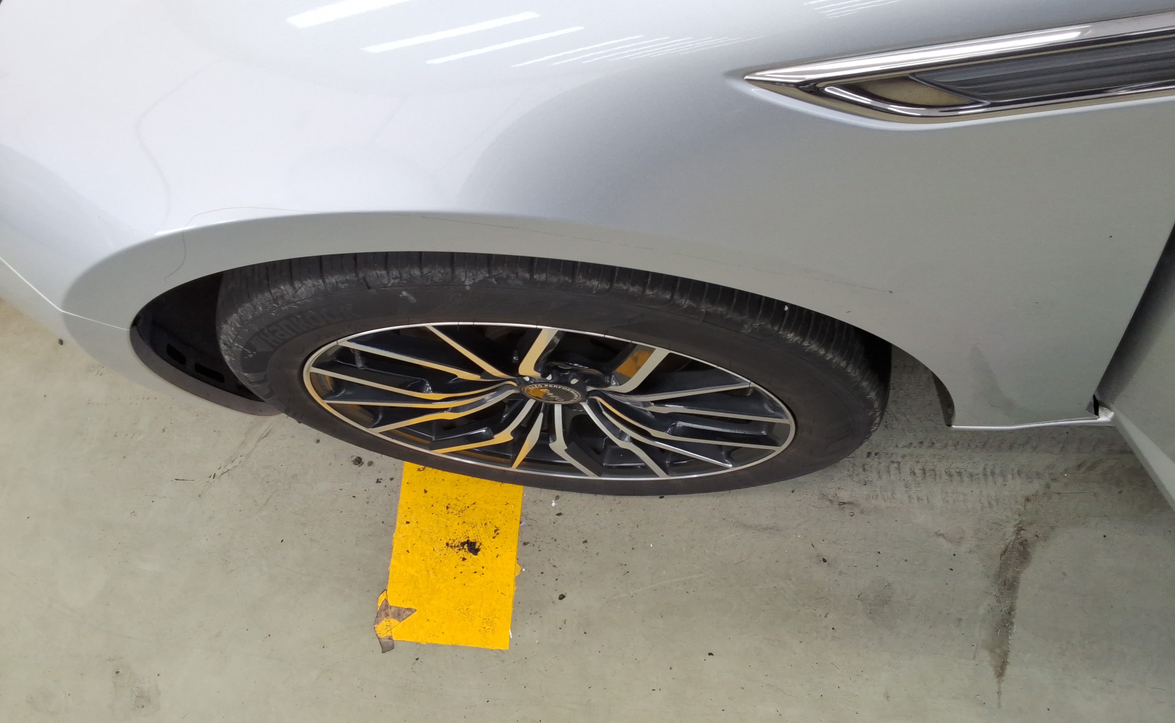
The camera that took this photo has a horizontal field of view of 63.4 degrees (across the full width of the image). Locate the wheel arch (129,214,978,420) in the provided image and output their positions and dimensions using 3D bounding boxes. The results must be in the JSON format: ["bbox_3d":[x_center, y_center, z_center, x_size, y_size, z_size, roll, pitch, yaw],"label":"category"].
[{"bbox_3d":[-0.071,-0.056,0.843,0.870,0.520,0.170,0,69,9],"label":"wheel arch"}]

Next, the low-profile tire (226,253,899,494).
[{"bbox_3d":[-0.028,-0.048,1.024,0.676,0.672,0.240,3,69,10],"label":"low-profile tire"}]

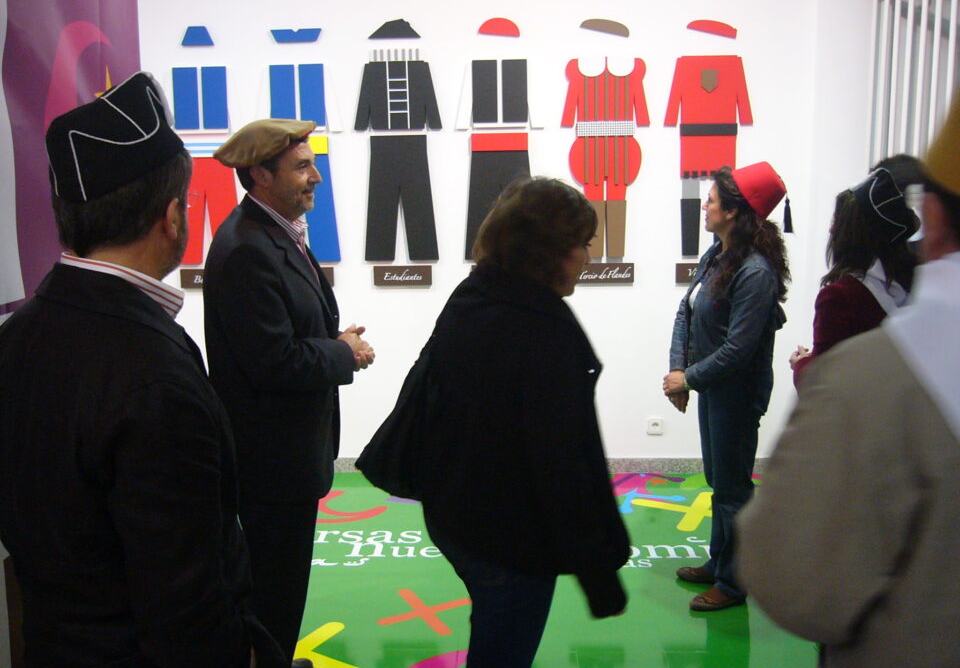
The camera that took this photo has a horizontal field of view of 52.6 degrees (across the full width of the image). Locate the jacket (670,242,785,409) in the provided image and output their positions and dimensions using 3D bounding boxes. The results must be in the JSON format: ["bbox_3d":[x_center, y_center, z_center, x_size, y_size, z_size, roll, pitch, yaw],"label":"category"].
[{"bbox_3d":[0.893,-0.030,3.540,0.350,0.610,0.470,-2,10,-10],"label":"jacket"}]

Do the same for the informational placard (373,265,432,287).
[{"bbox_3d":[-0.401,-0.304,5.034,0.305,0.105,0.020,0,9,3],"label":"informational placard"}]

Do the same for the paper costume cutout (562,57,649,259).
[{"bbox_3d":[0.649,-0.900,5.001,0.456,1.055,0.030,0,9,3],"label":"paper costume cutout"}]

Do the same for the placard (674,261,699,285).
[{"bbox_3d":[1.180,-0.315,5.076,0.304,0.112,0.020,0,9,3],"label":"placard"}]

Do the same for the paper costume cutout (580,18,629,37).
[{"bbox_3d":[0.632,-1.543,4.902,0.249,0.088,0.020,0,9,3],"label":"paper costume cutout"}]

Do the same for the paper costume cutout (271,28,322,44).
[{"bbox_3d":[-0.920,-1.491,4.860,0.260,0.070,0.020,0,9,3],"label":"paper costume cutout"}]

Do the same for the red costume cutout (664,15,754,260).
[{"bbox_3d":[1.172,-0.906,4.975,0.449,1.019,0.030,0,9,3],"label":"red costume cutout"}]

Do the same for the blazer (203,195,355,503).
[{"bbox_3d":[-0.600,0.050,2.940,0.440,0.950,0.530,1,9,8],"label":"blazer"}]

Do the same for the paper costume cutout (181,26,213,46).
[{"bbox_3d":[-1.453,-1.533,5.002,0.172,0.099,0.020,0,9,3],"label":"paper costume cutout"}]

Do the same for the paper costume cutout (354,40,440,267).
[{"bbox_3d":[-0.425,-0.926,5.047,0.457,1.099,0.030,0,9,3],"label":"paper costume cutout"}]

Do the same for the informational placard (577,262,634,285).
[{"bbox_3d":[0.645,-0.313,4.984,0.292,0.104,0.020,0,9,3],"label":"informational placard"}]

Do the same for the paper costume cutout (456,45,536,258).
[{"bbox_3d":[0.099,-0.896,4.912,0.434,1.039,0.020,0,9,3],"label":"paper costume cutout"}]

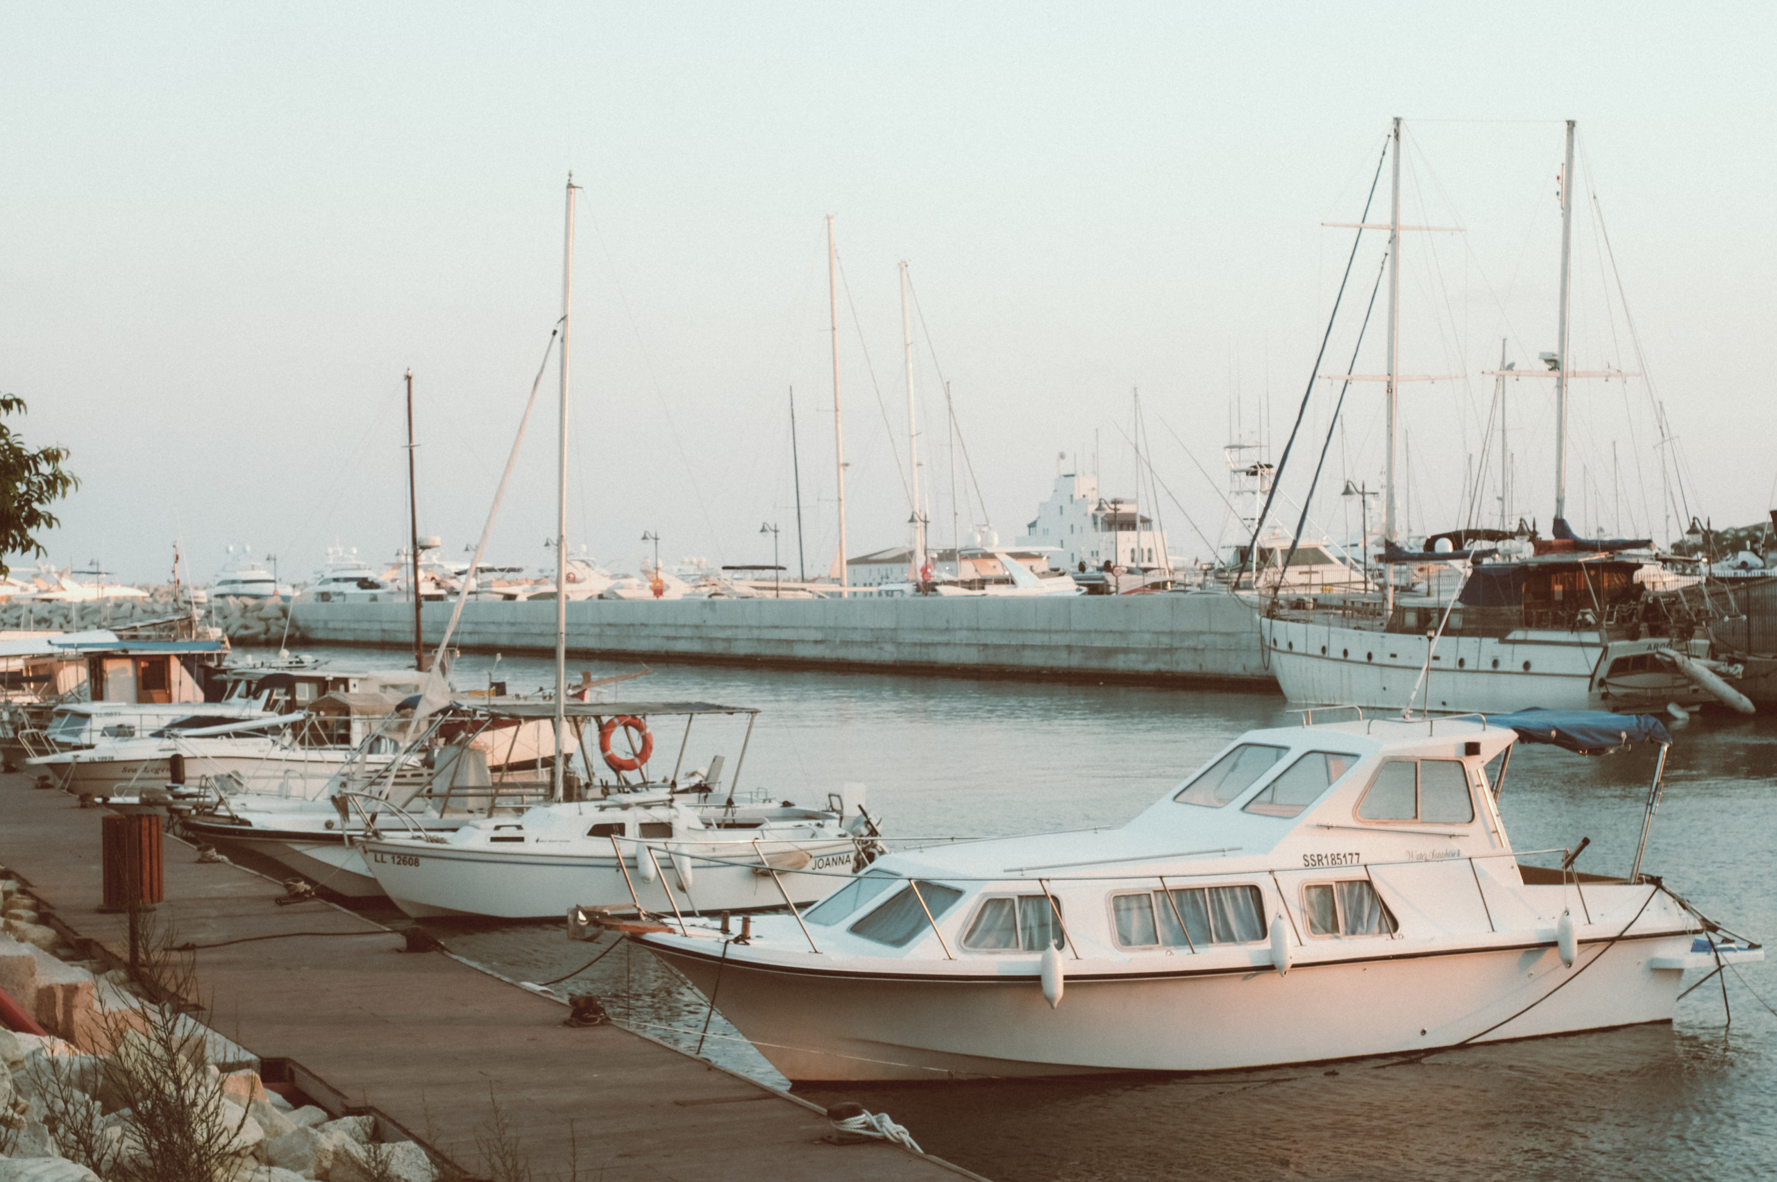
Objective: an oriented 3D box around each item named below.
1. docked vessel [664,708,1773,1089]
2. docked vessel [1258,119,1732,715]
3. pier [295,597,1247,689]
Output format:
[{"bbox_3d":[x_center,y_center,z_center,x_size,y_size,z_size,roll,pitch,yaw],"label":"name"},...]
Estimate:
[{"bbox_3d":[2.514,2.340,17.377,9.600,2.750,3.050,-1,0,-22],"label":"docked vessel"},{"bbox_3d":[14.805,-4.950,56.130,4.400,16.400,14.000,-1,0,-33],"label":"docked vessel"},{"bbox_3d":[-14.749,2.090,115.584,3.000,3.100,107.782,-1,0,-34],"label":"pier"}]

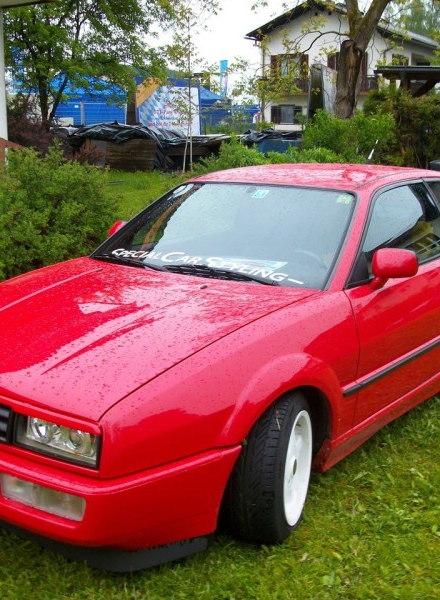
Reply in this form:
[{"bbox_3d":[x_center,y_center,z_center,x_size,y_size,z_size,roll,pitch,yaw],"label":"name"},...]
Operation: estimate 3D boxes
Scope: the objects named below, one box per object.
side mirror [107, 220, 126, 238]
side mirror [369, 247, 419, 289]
[{"bbox_3d":[-0.526,-0.364,4.388,0.208,0.162,0.110,11,18,38],"label":"side mirror"},{"bbox_3d":[0.745,-0.133,3.389,0.208,0.162,0.110,11,18,38],"label":"side mirror"}]

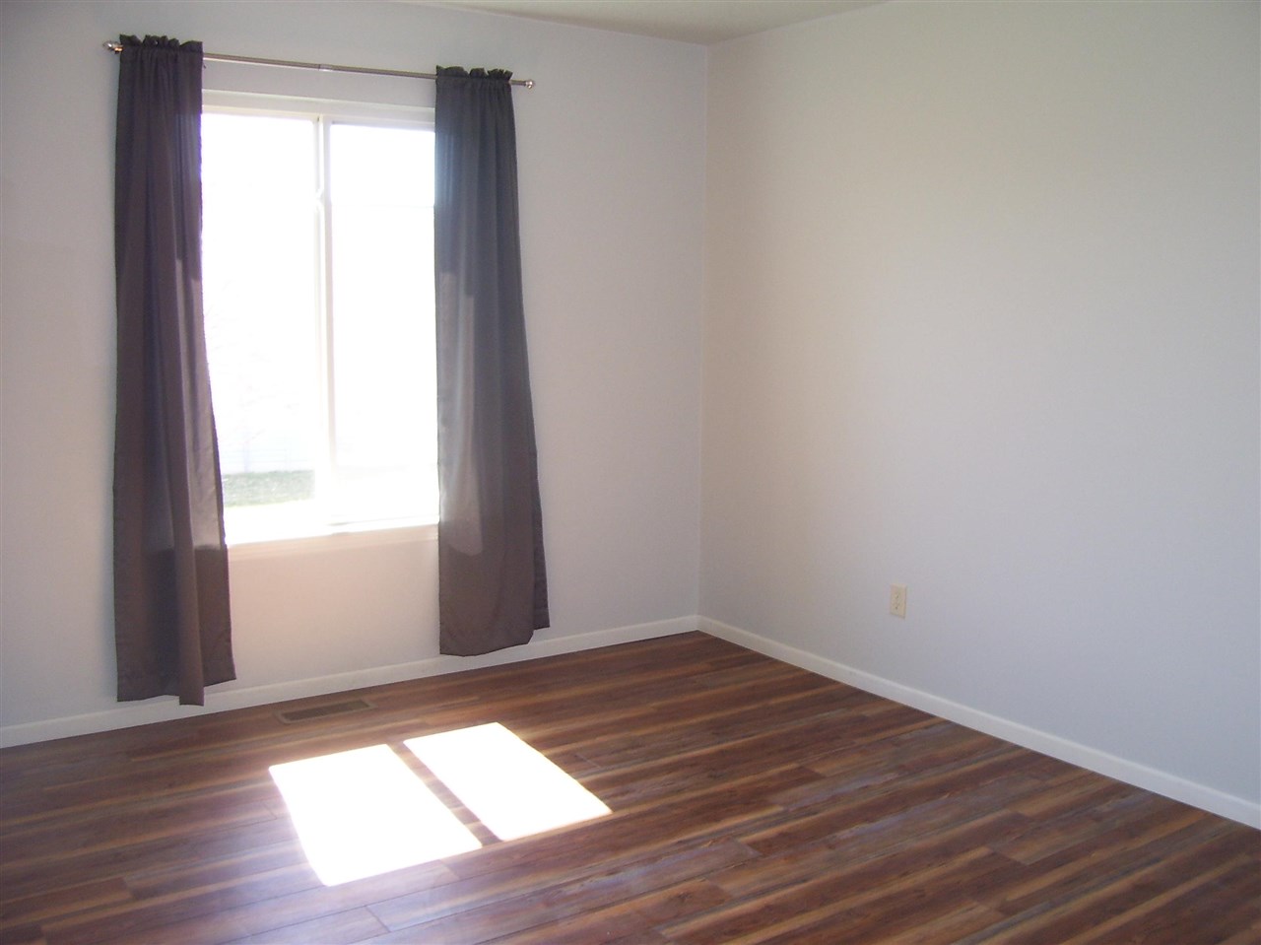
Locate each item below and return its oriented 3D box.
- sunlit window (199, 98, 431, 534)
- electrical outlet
[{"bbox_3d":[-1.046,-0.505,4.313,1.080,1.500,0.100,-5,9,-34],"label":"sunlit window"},{"bbox_3d":[0.936,0.452,4.344,0.012,0.116,0.072,-5,9,-34],"label":"electrical outlet"}]

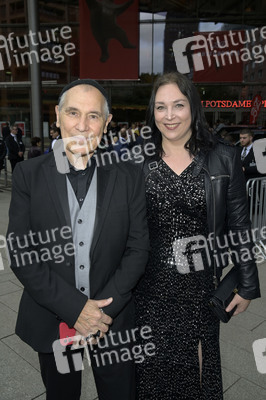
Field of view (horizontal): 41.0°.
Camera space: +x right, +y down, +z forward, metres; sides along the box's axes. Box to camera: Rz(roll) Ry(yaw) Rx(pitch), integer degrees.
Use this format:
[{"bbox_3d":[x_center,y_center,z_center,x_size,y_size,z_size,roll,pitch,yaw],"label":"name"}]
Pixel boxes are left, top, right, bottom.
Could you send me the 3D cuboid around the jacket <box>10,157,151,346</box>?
[{"bbox_3d":[-0.214,0.189,1.375,0.550,0.750,0.340,-1,10,-7],"label":"jacket"}]

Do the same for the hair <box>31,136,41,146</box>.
[{"bbox_3d":[-2.189,-1.310,8.000,0.200,0.210,0.180,-4,10,-29],"label":"hair"}]

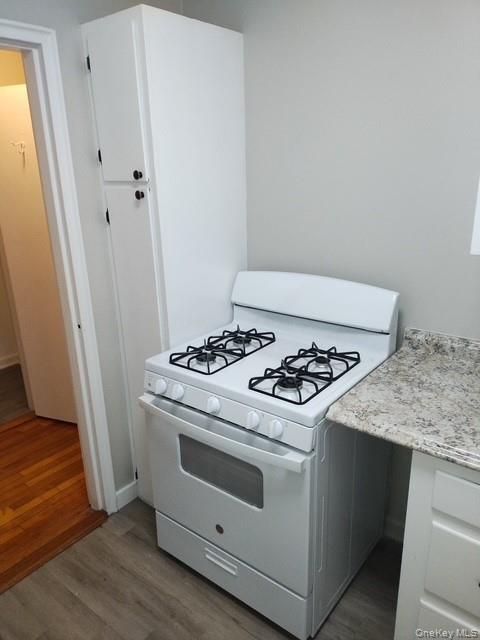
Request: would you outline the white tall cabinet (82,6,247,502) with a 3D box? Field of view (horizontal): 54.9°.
[{"bbox_3d":[-0.256,-0.122,2.135,0.345,2.120,0.525,13,24,37],"label":"white tall cabinet"}]

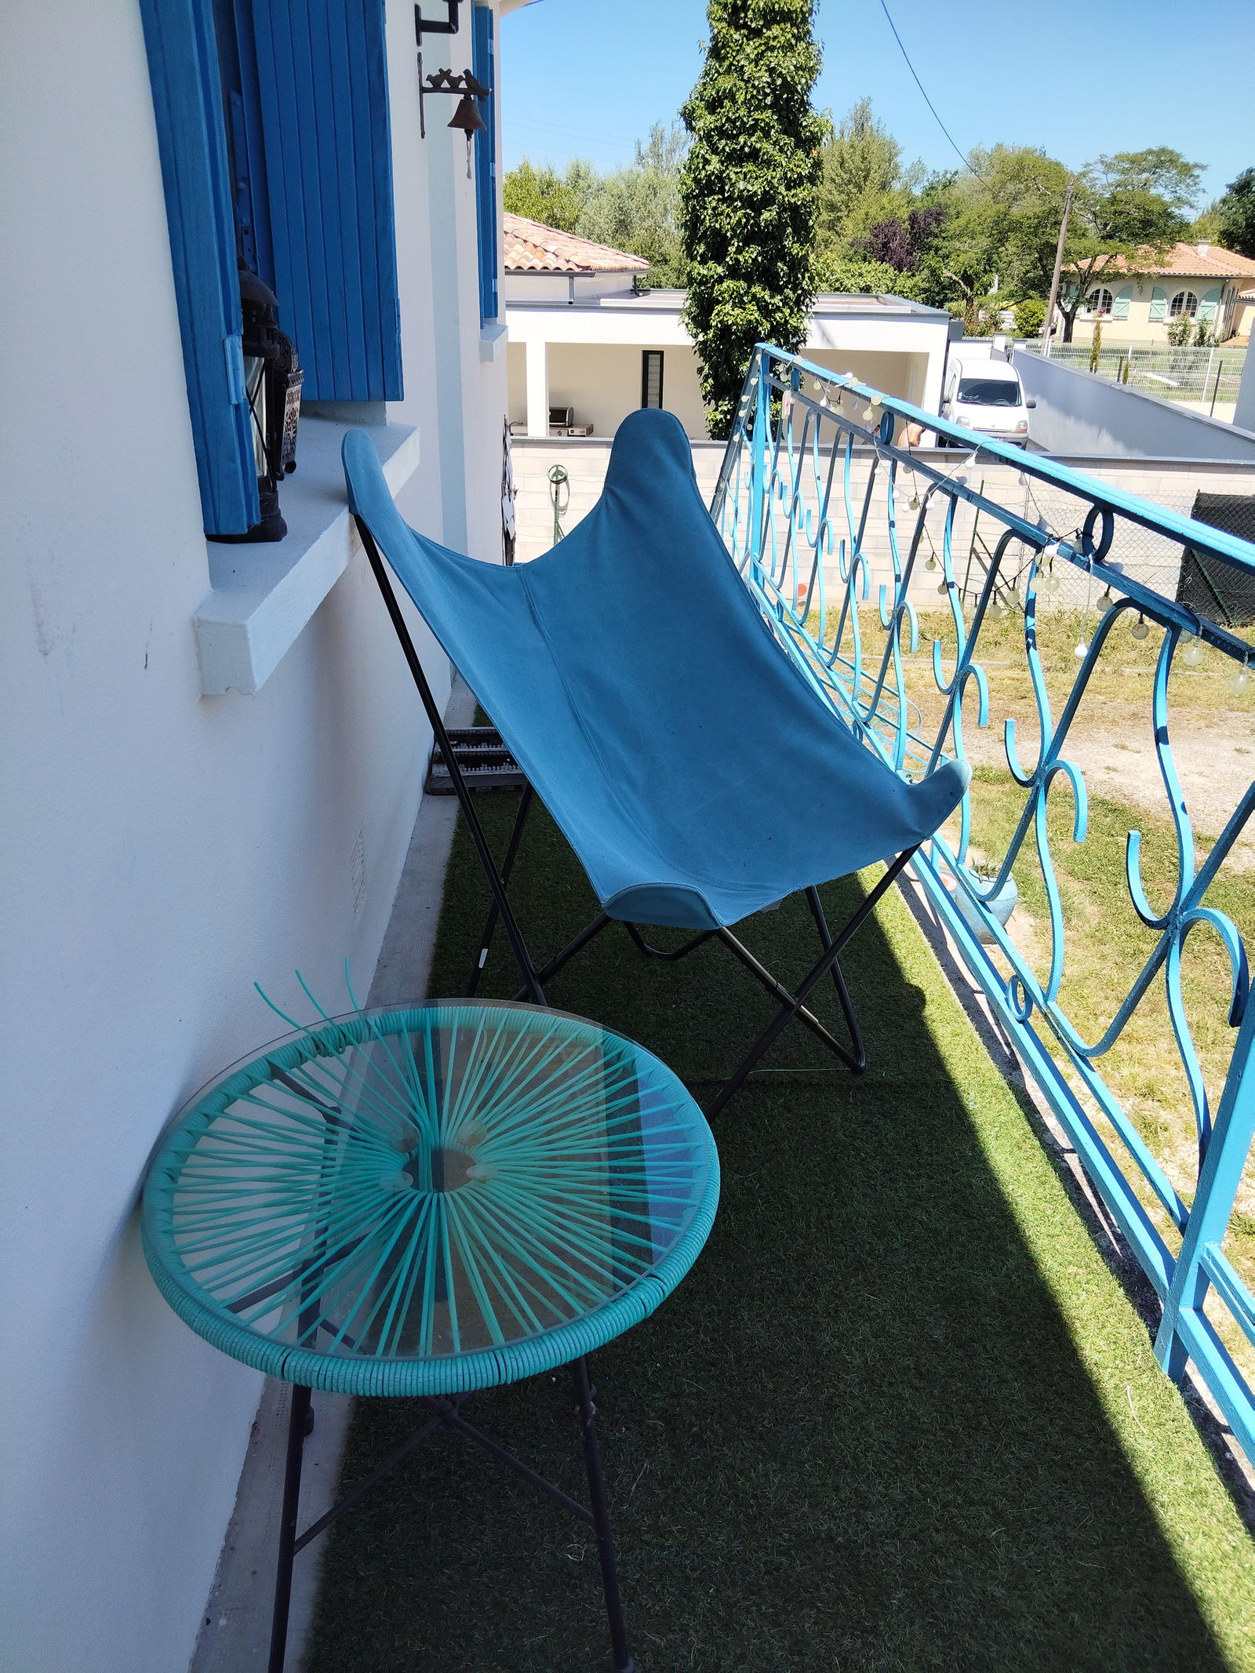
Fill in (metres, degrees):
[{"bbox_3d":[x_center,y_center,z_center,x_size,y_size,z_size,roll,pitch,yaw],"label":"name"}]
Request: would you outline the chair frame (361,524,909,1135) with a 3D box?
[{"bbox_3d":[0.037,-0.057,1.800,0.640,0.972,0.704,-20,33,-38],"label":"chair frame"}]

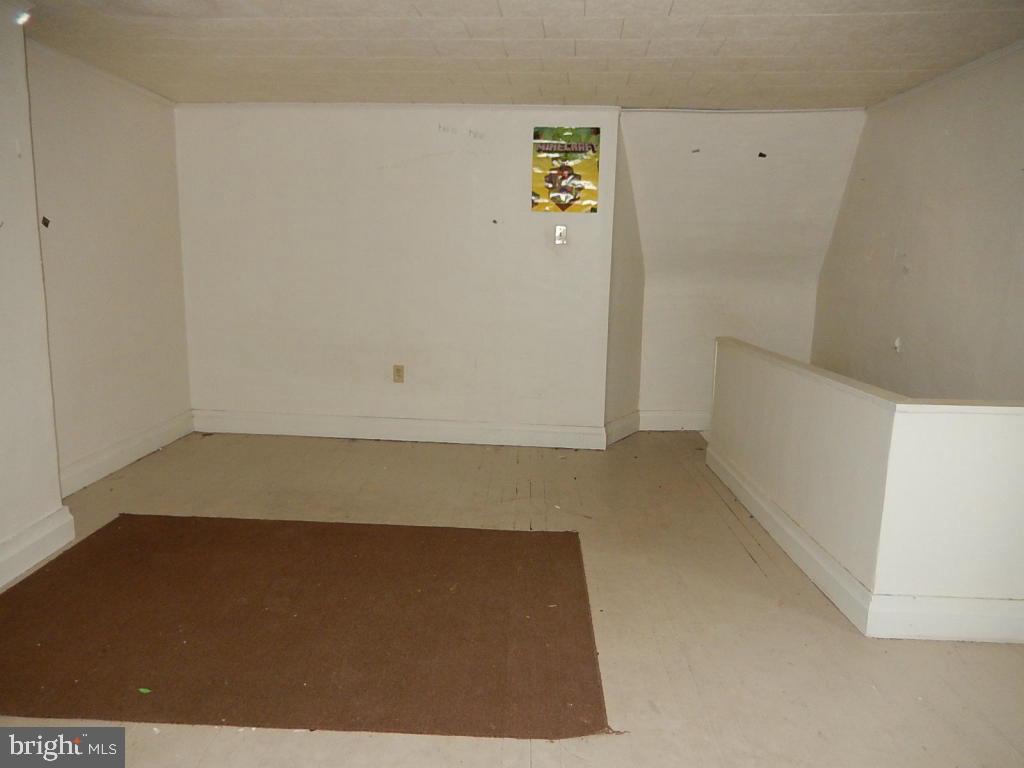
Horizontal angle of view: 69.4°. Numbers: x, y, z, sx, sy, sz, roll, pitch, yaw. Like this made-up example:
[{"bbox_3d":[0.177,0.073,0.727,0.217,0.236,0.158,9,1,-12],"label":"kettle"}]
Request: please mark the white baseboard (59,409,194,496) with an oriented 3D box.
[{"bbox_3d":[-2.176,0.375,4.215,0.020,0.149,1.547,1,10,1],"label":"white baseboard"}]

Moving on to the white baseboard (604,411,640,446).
[{"bbox_3d":[0.752,0.301,5.045,0.020,0.149,0.561,7,11,32],"label":"white baseboard"}]

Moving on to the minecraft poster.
[{"bbox_3d":[0.328,-1.301,4.504,0.401,0.498,0.010,2,10,5],"label":"minecraft poster"}]

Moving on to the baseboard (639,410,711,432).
[{"bbox_3d":[1.177,0.265,5.312,0.532,0.149,0.020,1,10,-4],"label":"baseboard"}]

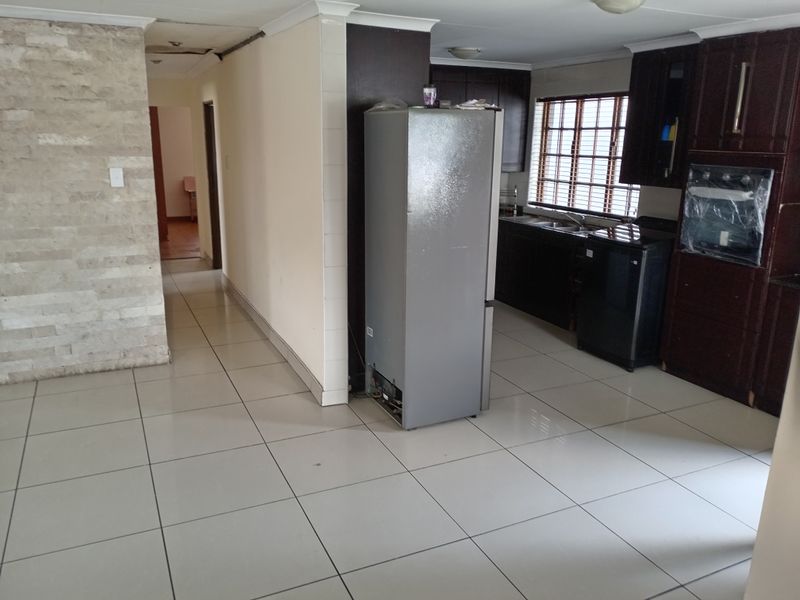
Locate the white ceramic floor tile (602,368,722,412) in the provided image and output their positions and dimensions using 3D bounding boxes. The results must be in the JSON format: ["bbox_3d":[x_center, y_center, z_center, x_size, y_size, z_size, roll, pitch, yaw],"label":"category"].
[{"bbox_3d":[1.817,0.631,4.357,0.600,0.012,0.600,-6,16,-25],"label":"white ceramic floor tile"}]

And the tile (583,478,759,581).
[{"bbox_3d":[1.245,1.018,2.817,0.600,0.010,0.600,-6,16,-25],"label":"tile"}]

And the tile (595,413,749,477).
[{"bbox_3d":[1.530,0.823,3.585,0.600,0.010,0.600,-6,16,-25],"label":"tile"}]

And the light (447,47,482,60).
[{"bbox_3d":[0.539,-2.056,5.220,0.275,0.090,0.275,1,15,0],"label":"light"}]

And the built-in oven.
[{"bbox_3d":[2.350,-0.588,4.196,0.550,0.600,0.600,-6,16,-25],"label":"built-in oven"}]

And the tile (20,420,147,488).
[{"bbox_3d":[-1.695,0.812,3.376,0.600,0.010,0.600,-6,16,-25],"label":"tile"}]

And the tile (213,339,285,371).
[{"bbox_3d":[-1.185,0.435,4.900,0.462,0.010,0.600,-6,16,-25],"label":"tile"}]

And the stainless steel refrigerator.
[{"bbox_3d":[0.197,-0.197,3.780,0.595,1.815,0.555,-6,16,-24],"label":"stainless steel refrigerator"}]

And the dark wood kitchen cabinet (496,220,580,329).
[{"bbox_3d":[1.530,-0.314,6.246,0.582,0.860,1.380,-6,16,-25],"label":"dark wood kitchen cabinet"}]

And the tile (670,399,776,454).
[{"bbox_3d":[2.070,0.768,3.845,0.600,0.010,0.600,-6,16,-25],"label":"tile"}]

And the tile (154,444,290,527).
[{"bbox_3d":[-0.896,0.902,3.106,0.600,0.010,0.600,-6,16,-25],"label":"tile"}]

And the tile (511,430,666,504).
[{"bbox_3d":[0.990,0.880,3.337,0.597,0.012,0.597,-6,16,-25],"label":"tile"}]

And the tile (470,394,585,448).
[{"bbox_3d":[0.729,0.736,3.863,0.600,0.010,0.600,-6,16,-25],"label":"tile"}]

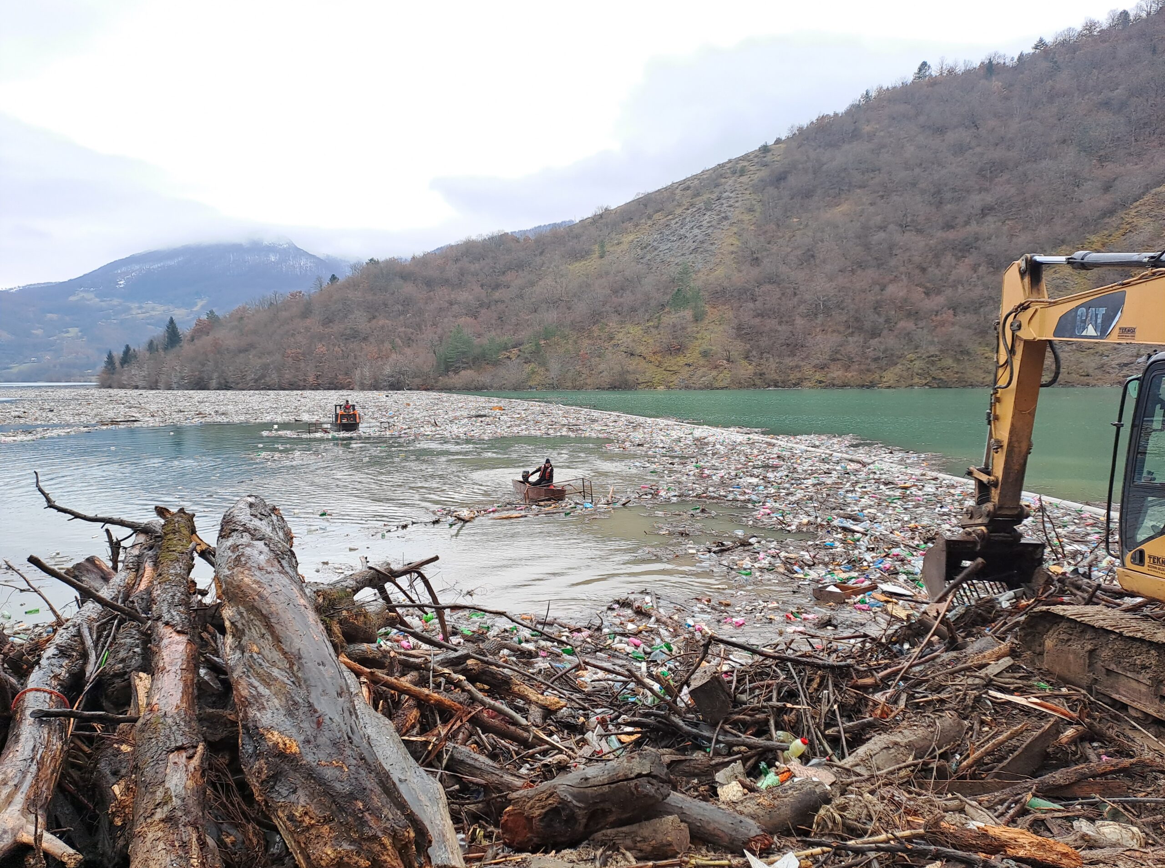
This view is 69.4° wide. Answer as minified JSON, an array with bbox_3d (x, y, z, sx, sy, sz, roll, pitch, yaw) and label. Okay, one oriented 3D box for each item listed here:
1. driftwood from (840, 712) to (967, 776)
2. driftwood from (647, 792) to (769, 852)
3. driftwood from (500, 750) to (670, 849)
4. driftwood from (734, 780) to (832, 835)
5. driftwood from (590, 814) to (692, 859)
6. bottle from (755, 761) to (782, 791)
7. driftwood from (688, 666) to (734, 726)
[{"bbox_3d":[2.103,2.035,5.475,1.012,0.230,0.230,-1,3,-34],"label":"driftwood"},{"bbox_3d":[0.630,2.023,4.410,0.687,0.165,0.165,2,4,37],"label":"driftwood"},{"bbox_3d":[0.039,1.915,4.410,0.870,0.270,0.270,-5,6,-28],"label":"driftwood"},{"bbox_3d":[1.113,2.045,4.625,0.586,0.220,0.220,1,3,-30],"label":"driftwood"},{"bbox_3d":[0.277,1.977,4.125,0.472,0.165,0.165,-14,-1,19],"label":"driftwood"},{"bbox_3d":[1.090,2.016,4.950,0.090,0.190,0.090,-22,12,0],"label":"bottle"},{"bbox_3d":[1.003,2.053,6.600,0.260,0.290,0.260,-28,13,-8],"label":"driftwood"}]

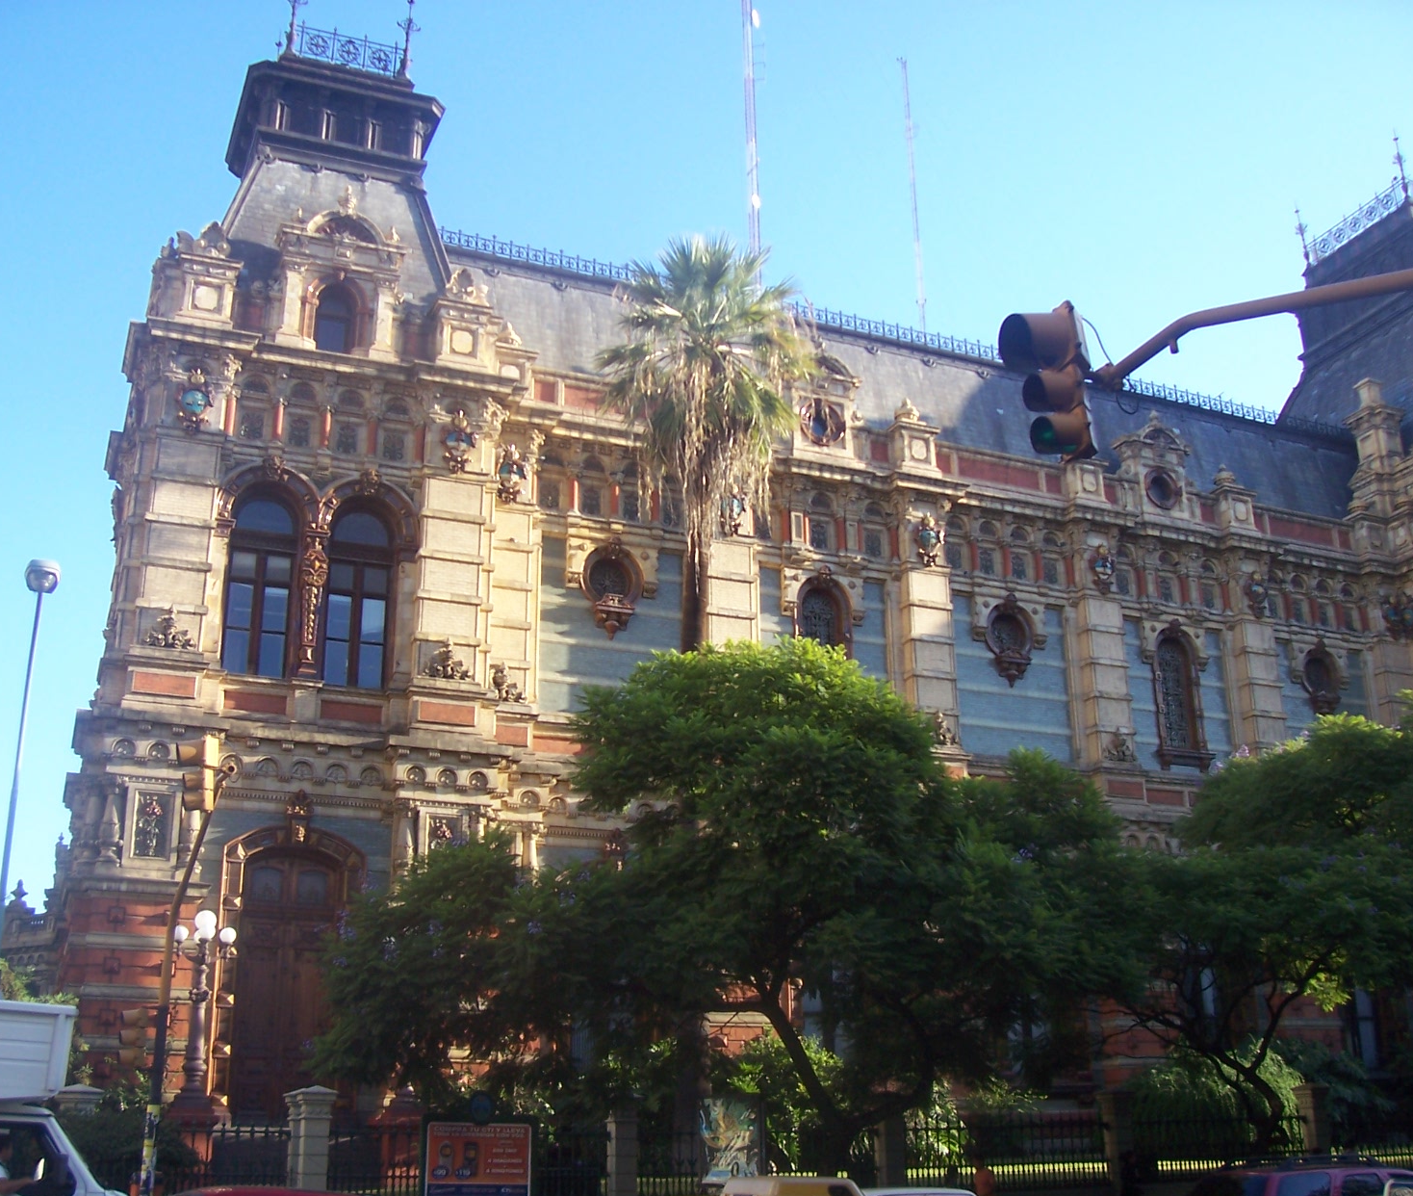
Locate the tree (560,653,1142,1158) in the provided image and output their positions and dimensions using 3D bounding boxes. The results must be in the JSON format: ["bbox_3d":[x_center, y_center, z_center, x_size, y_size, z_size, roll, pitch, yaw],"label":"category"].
[{"bbox_3d":[2.170,5.186,23.221,8.700,9.200,8.000,8,-22,-24],"label":"tree"}]

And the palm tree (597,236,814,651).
[{"bbox_3d":[0.034,1.572,28.596,4.300,19.000,4.300,8,-22,-24],"label":"palm tree"}]

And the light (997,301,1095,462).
[{"bbox_3d":[1.862,-1.177,8.527,0.460,0.950,0.370,7,-21,-22],"label":"light"}]

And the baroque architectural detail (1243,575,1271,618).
[{"bbox_3d":[15.160,-0.034,43.169,0.800,1.280,0.350,7,-21,-22],"label":"baroque architectural detail"}]

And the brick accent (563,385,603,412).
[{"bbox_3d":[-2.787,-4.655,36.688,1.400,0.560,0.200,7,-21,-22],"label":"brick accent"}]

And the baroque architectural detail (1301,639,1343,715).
[{"bbox_3d":[17.698,2.274,45.051,0.800,2.056,0.350,8,-22,-24],"label":"baroque architectural detail"}]

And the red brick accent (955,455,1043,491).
[{"bbox_3d":[7.901,-3.351,42.210,2.650,0.580,0.150,8,-22,-24],"label":"red brick accent"}]

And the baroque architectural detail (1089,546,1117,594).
[{"bbox_3d":[10.638,-0.752,42.066,0.548,1.168,0.320,8,-22,-24],"label":"baroque architectural detail"}]

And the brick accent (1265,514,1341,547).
[{"bbox_3d":[17.286,-1.931,45.369,2.750,0.620,0.200,7,-21,-22],"label":"brick accent"}]

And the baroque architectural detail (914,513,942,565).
[{"bbox_3d":[5.637,-1.473,39.830,0.554,1.229,0.320,8,-22,-24],"label":"baroque architectural detail"}]

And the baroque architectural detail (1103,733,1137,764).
[{"bbox_3d":[10.405,3.777,39.403,0.950,0.850,0.400,7,-21,-22],"label":"baroque architectural detail"}]

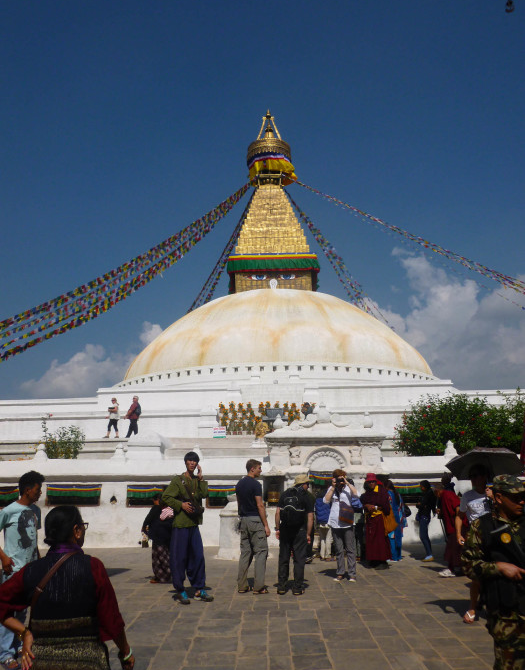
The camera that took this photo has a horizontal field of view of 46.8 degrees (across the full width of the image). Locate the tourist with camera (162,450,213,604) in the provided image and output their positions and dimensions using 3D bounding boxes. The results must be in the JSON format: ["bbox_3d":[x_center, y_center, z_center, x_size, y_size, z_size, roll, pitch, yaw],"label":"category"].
[{"bbox_3d":[-0.945,2.443,7.839,0.600,1.843,0.420,2,-13,-12],"label":"tourist with camera"}]

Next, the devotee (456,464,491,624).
[{"bbox_3d":[2.467,2.372,7.028,0.550,1.725,0.450,0,-14,-7],"label":"devotee"}]

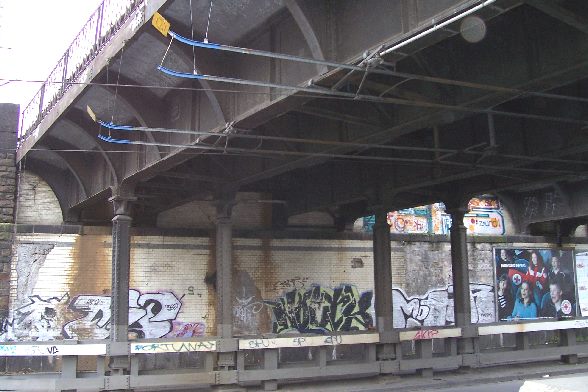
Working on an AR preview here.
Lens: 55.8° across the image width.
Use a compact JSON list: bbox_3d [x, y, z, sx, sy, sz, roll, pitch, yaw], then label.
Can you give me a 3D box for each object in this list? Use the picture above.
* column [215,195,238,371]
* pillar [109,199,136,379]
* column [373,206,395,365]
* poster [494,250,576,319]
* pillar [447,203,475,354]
[{"bbox_3d":[-1.683,2.122,13.789,0.420,4.318,0.420,2,-9,-19],"label":"column"},{"bbox_3d":[-4.059,2.097,12.975,0.420,4.266,0.420,2,-9,-19],"label":"pillar"},{"bbox_3d":[2.463,2.415,15.169,0.420,4.126,0.420,2,-9,-19],"label":"column"},{"bbox_3d":[8.687,3.201,19.950,3.600,2.650,0.100,2,-9,-19],"label":"poster"},{"bbox_3d":[4.839,2.458,15.980,0.420,4.351,0.420,2,-9,-19],"label":"pillar"}]

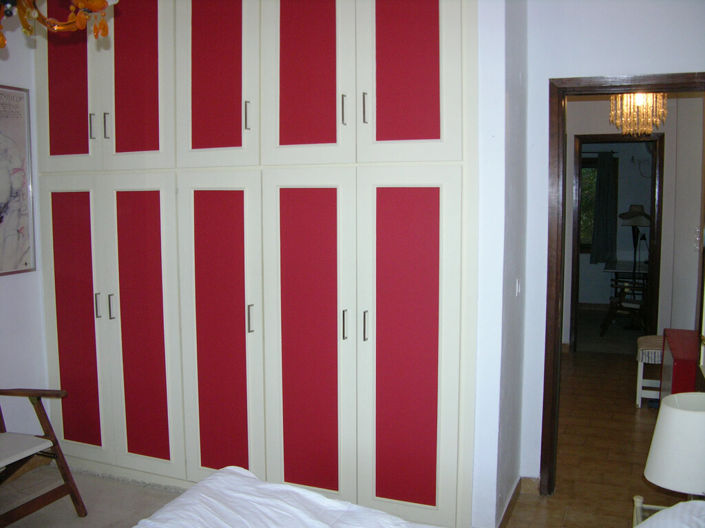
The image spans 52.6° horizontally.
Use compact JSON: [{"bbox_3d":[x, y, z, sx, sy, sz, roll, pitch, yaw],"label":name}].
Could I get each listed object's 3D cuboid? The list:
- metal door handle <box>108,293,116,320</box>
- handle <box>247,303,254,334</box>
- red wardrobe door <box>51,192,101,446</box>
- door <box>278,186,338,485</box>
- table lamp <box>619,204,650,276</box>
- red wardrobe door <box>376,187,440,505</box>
[{"bbox_3d":[-1.274,0.227,3.784,0.010,0.133,0.034,2,6,24],"label":"metal door handle"},{"bbox_3d":[-0.484,0.262,3.424,0.010,0.135,0.040,2,6,24],"label":"handle"},{"bbox_3d":[-1.510,0.306,3.934,0.278,1.394,0.030,2,6,24],"label":"red wardrobe door"},{"bbox_3d":[-0.193,0.356,3.339,0.290,1.412,0.030,2,6,24],"label":"door"},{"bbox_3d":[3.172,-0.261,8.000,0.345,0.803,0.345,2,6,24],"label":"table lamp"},{"bbox_3d":[0.245,0.368,3.141,0.287,1.401,0.030,2,6,24],"label":"red wardrobe door"}]

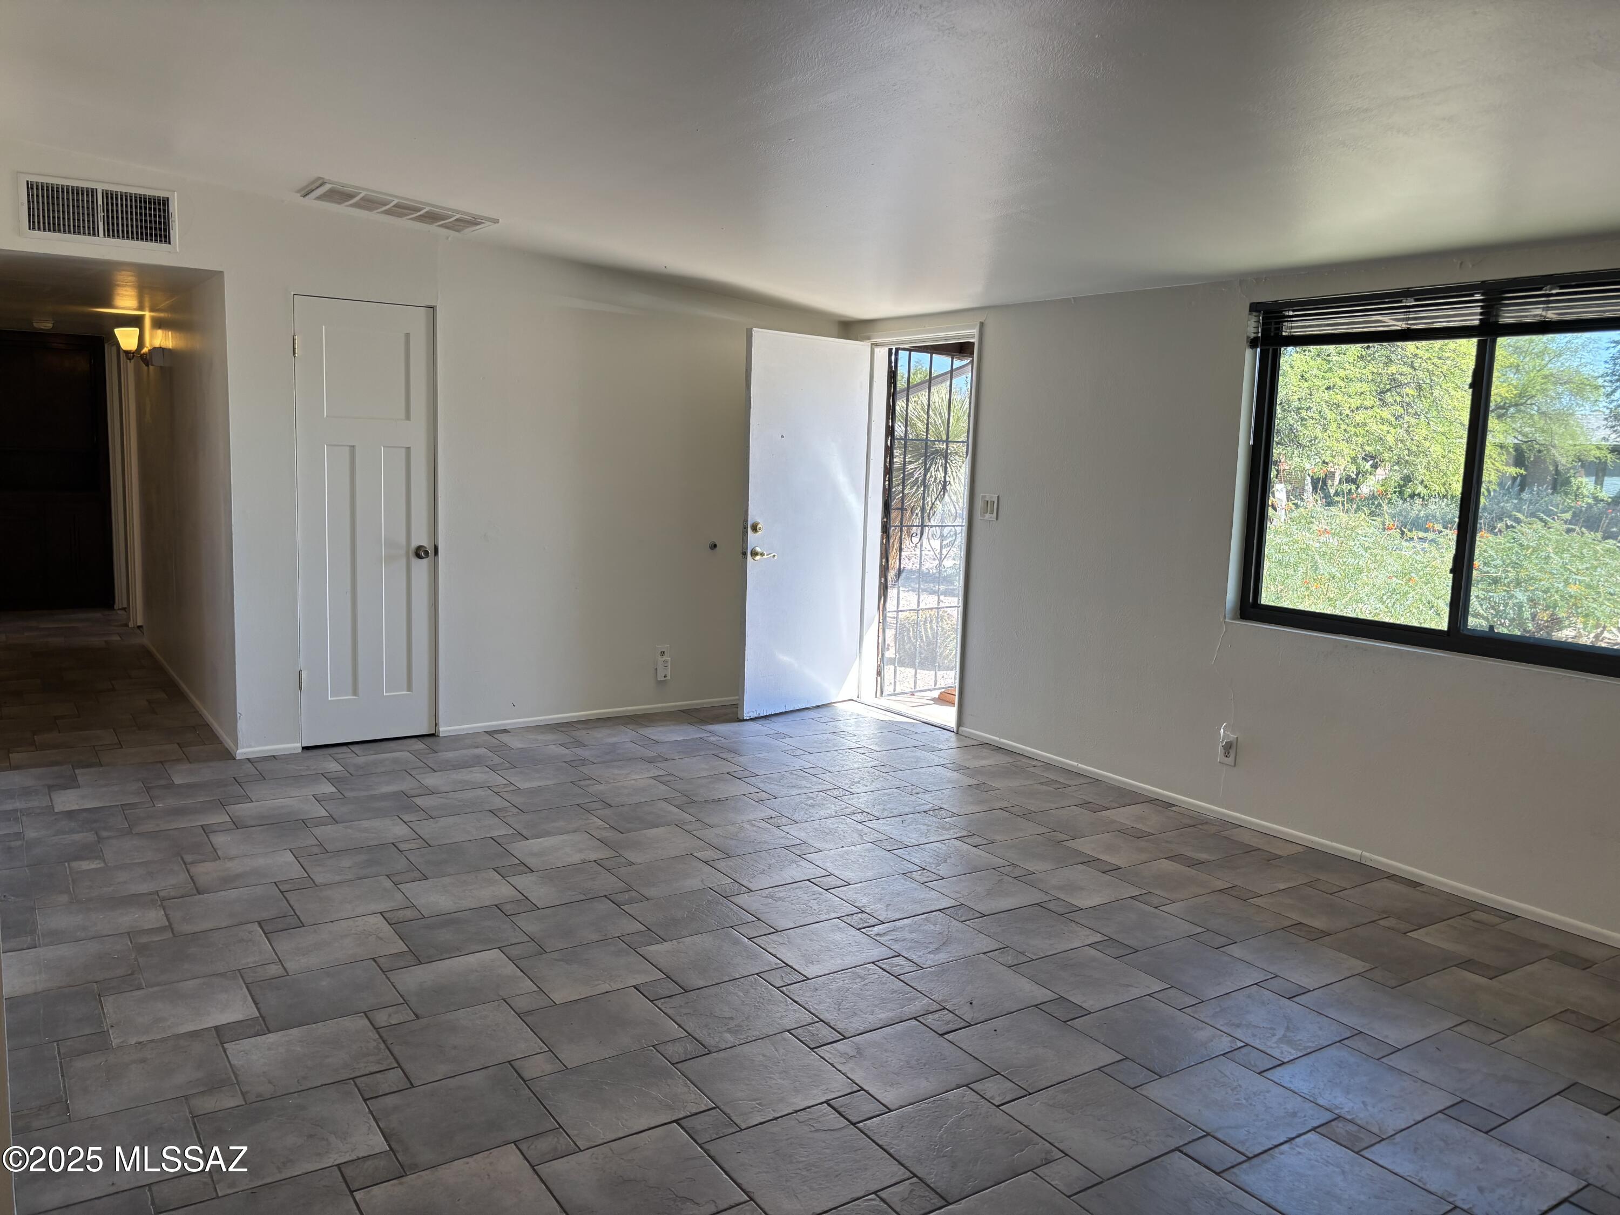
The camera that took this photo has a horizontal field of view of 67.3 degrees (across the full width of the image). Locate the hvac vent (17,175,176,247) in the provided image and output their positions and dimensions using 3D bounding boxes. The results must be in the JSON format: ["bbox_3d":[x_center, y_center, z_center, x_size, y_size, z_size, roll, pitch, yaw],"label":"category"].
[{"bbox_3d":[-2.865,-1.592,4.920,0.553,0.242,0.025,-3,9,-34],"label":"hvac vent"}]

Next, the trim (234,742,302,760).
[{"bbox_3d":[-2.466,0.653,5.556,0.278,0.040,0.013,-3,9,-34],"label":"trim"}]

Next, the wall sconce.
[{"bbox_3d":[-4.110,-1.585,7.392,0.180,0.230,0.140,-3,9,-34],"label":"wall sconce"}]

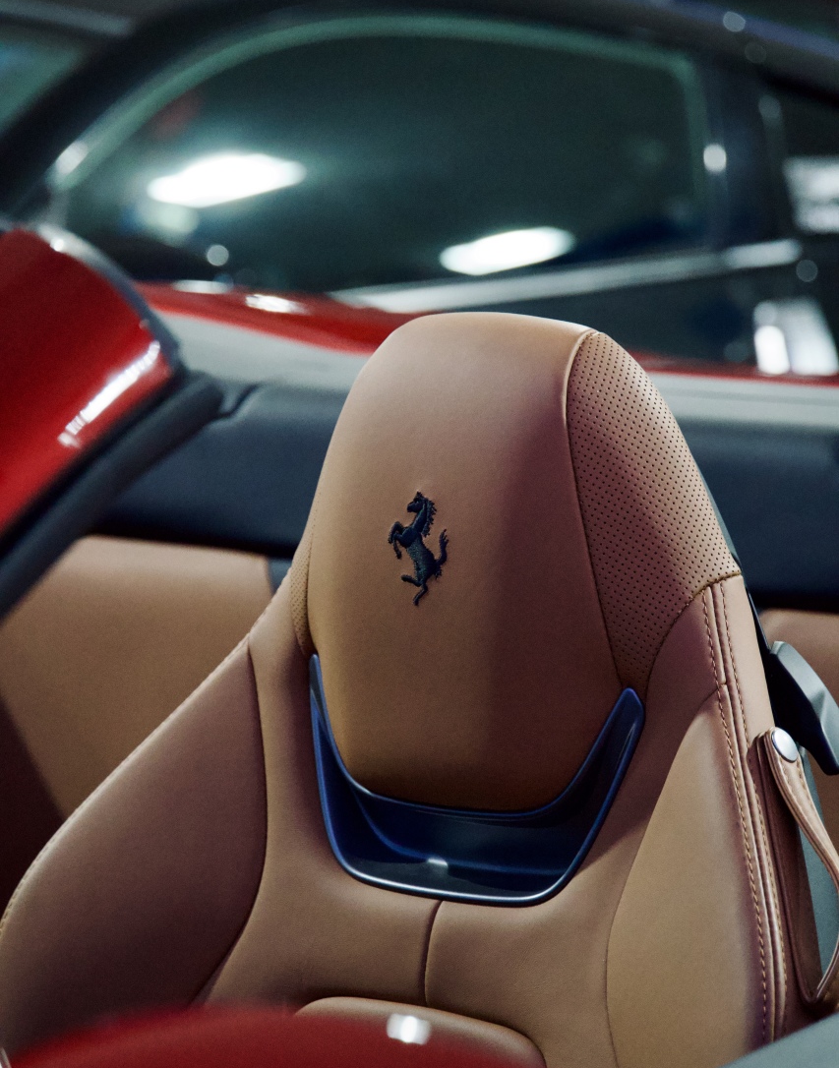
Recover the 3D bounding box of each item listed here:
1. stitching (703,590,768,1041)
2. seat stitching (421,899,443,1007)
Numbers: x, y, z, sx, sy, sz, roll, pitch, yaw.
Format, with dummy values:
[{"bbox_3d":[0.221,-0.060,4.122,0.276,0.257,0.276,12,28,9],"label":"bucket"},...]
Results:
[{"bbox_3d":[0.181,0.159,2.689,0.014,0.261,0.014,-15,-16,31],"label":"stitching"},{"bbox_3d":[0.006,0.244,2.777,0.006,0.063,0.012,5,-5,29],"label":"seat stitching"}]

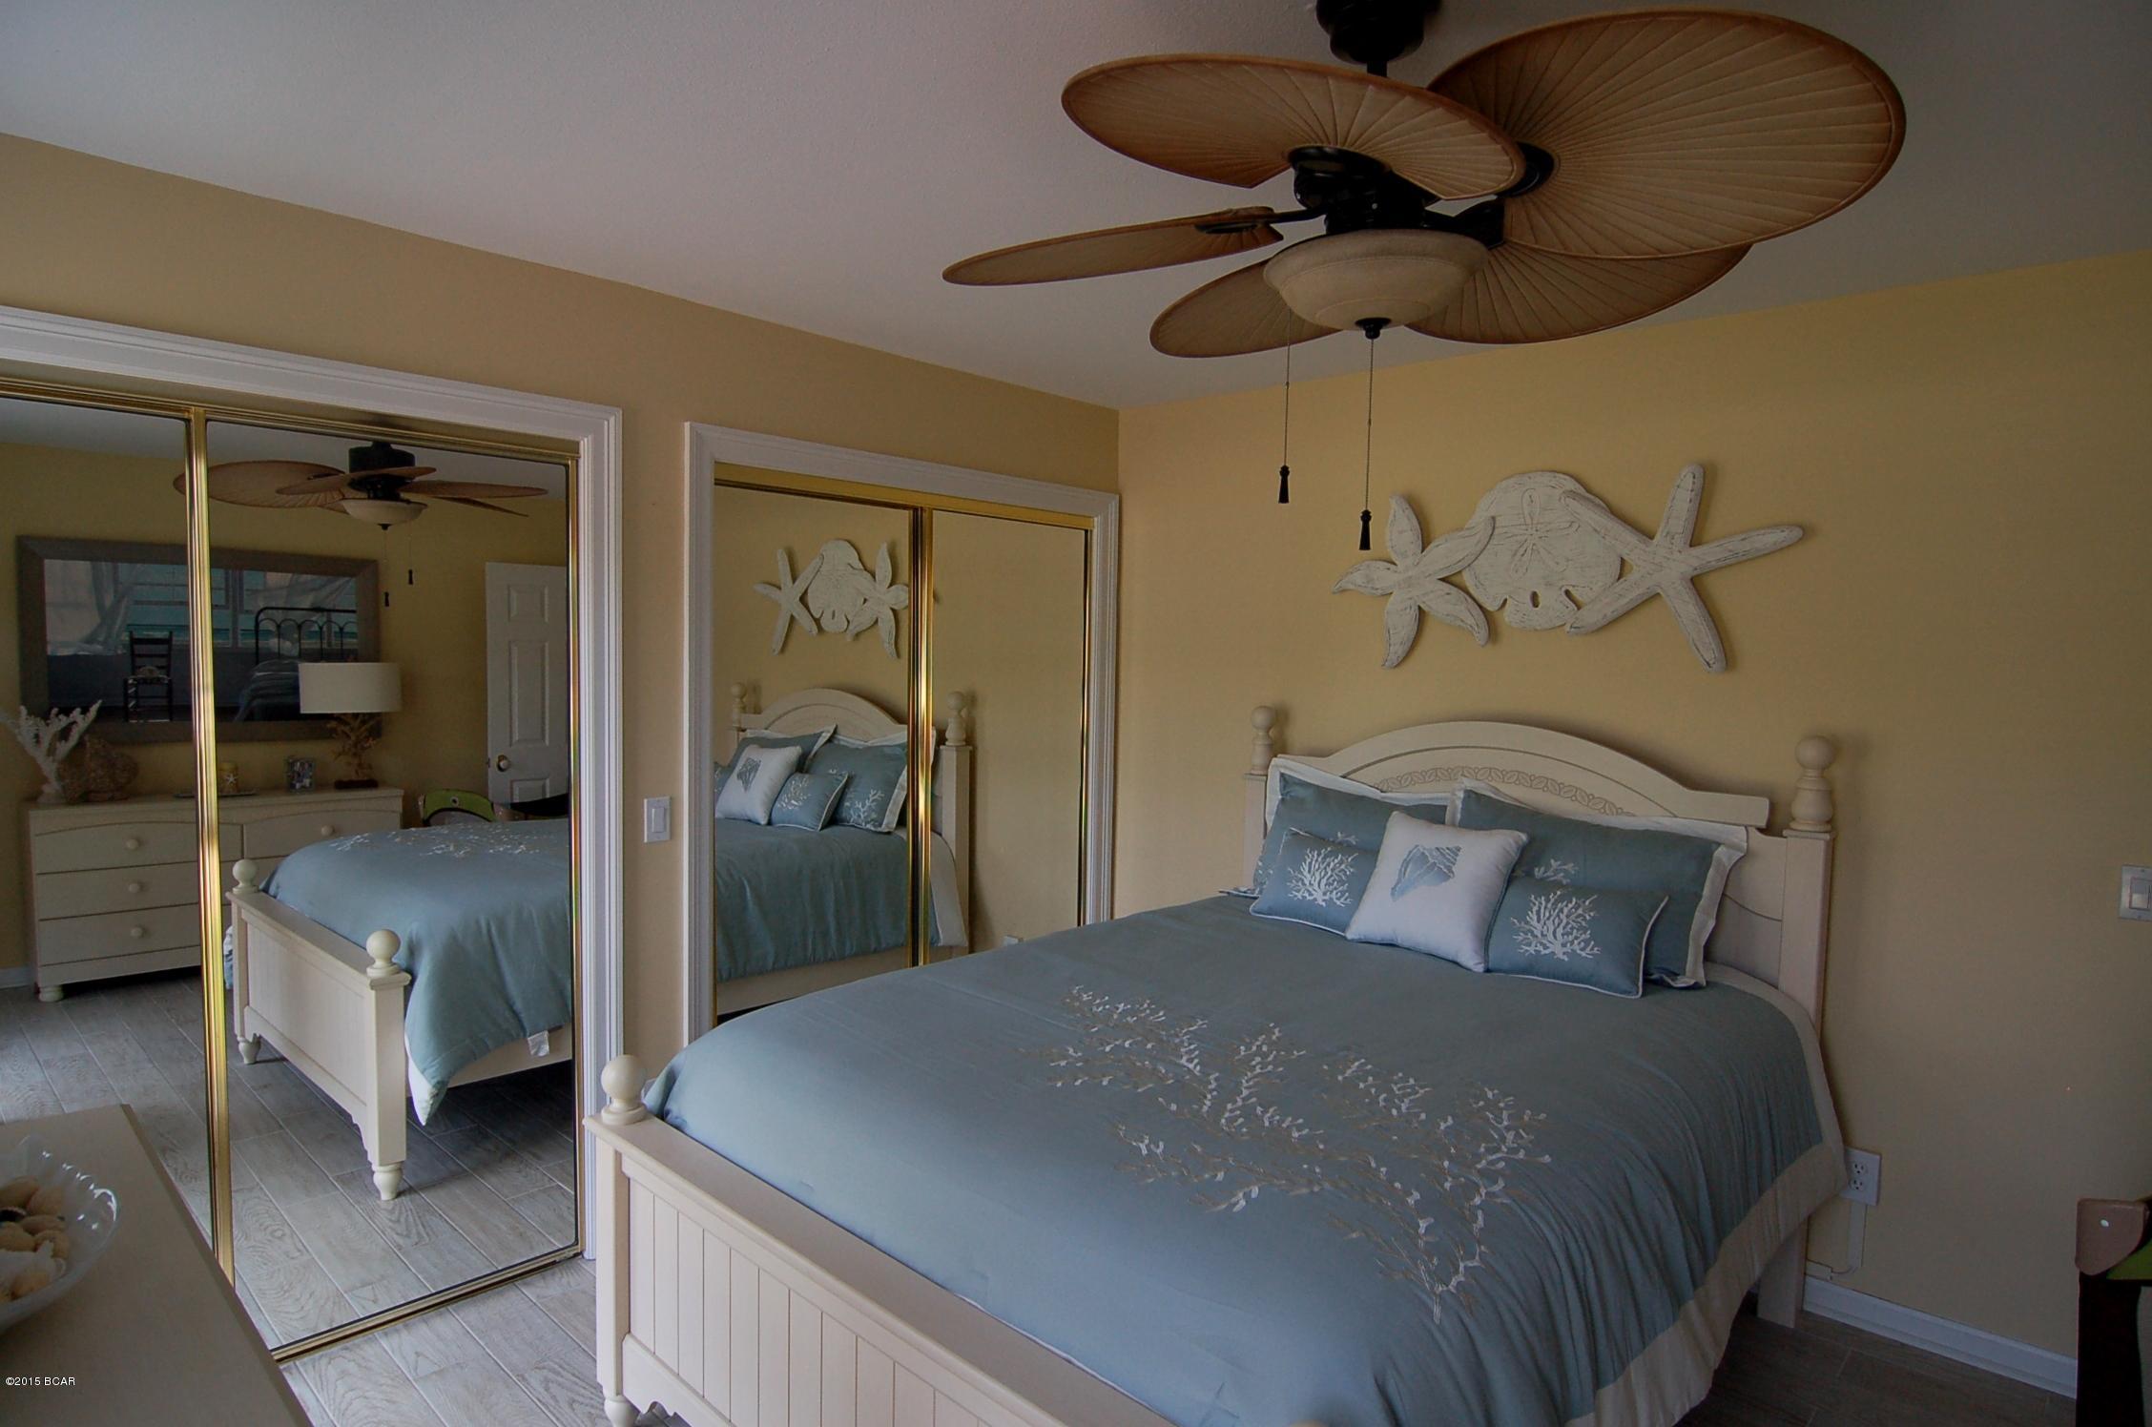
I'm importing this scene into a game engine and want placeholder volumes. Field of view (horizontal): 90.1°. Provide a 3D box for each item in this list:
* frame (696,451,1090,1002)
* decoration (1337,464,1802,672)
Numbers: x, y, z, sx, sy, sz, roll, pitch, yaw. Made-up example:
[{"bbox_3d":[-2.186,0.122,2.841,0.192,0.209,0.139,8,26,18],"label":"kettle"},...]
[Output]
[{"bbox_3d":[-0.490,0.314,3.482,0.060,2.027,1.530,6,6,43],"label":"frame"},{"bbox_3d":[1.296,-0.397,3.015,1.225,0.561,0.050,4,4,39],"label":"decoration"}]

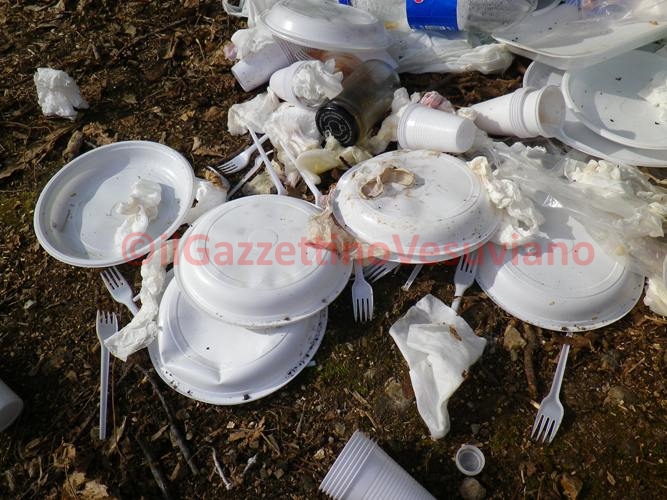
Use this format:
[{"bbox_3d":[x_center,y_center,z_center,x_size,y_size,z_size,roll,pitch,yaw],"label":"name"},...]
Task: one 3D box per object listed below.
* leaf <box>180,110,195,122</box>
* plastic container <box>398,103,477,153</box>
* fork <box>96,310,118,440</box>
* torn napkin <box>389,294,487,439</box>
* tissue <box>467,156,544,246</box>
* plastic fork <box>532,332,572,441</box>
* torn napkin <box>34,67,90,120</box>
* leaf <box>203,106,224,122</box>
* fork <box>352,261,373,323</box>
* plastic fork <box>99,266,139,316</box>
[{"bbox_3d":[-0.238,-0.218,0.879,0.022,0.008,0.024,0,51,0],"label":"leaf"},{"bbox_3d":[0.151,-0.170,0.773,0.070,0.070,0.094,-39,40,-26],"label":"plastic container"},{"bbox_3d":[-0.257,0.136,0.607,0.026,0.012,0.158,-10,53,-8],"label":"fork"},{"bbox_3d":[0.117,0.120,0.594,0.110,0.027,0.170,0,51,0],"label":"torn napkin"},{"bbox_3d":[0.226,-0.063,0.713,0.065,0.045,0.130,-14,54,-10],"label":"tissue"},{"bbox_3d":[0.251,0.143,0.601,0.026,0.012,0.160,21,55,16],"label":"plastic fork"},{"bbox_3d":[-0.447,-0.262,0.889,0.078,0.048,0.075,0,51,0],"label":"torn napkin"},{"bbox_3d":[-0.196,-0.221,0.881,0.036,0.014,0.026,0,52,0],"label":"leaf"},{"bbox_3d":[0.030,0.016,0.679,0.026,0.015,0.168,-3,51,-2],"label":"fork"},{"bbox_3d":[-0.231,0.074,0.636,0.026,0.015,0.168,-32,58,-23],"label":"plastic fork"}]

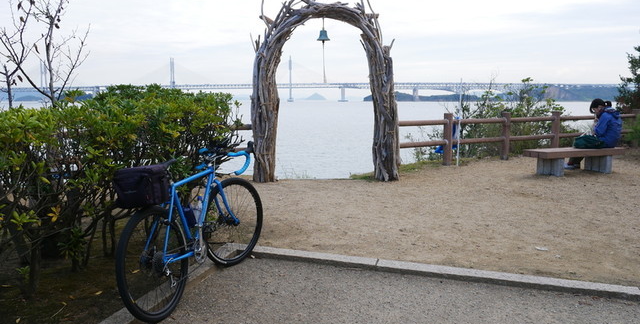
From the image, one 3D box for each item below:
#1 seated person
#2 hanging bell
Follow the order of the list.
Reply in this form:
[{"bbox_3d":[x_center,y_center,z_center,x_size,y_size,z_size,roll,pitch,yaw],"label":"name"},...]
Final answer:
[{"bbox_3d":[4.930,-0.489,9.328,0.520,1.270,0.850,-7,10,-45],"label":"seated person"},{"bbox_3d":[0.051,-1.938,7.947,0.203,0.203,0.203,0,7,0],"label":"hanging bell"}]

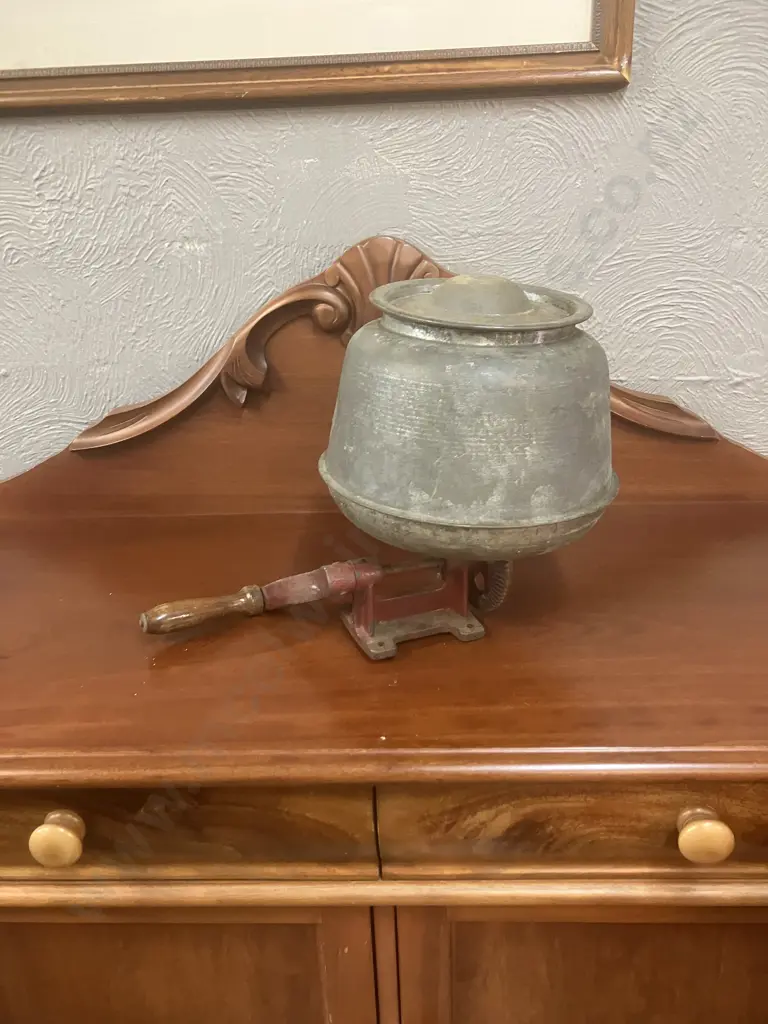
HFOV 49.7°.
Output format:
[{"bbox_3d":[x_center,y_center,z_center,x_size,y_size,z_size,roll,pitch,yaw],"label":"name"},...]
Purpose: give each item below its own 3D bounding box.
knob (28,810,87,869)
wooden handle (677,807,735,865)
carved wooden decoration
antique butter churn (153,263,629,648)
[{"bbox_3d":[-0.292,0.297,0.746,0.048,0.048,0.038,-1,24,3],"label":"knob"},{"bbox_3d":[0.277,0.282,0.719,0.048,0.048,0.038,-1,24,3],"label":"wooden handle"},{"bbox_3d":[0.002,-0.208,1.032,0.837,0.258,0.043,-1,24,3],"label":"carved wooden decoration"},{"bbox_3d":[-0.007,-0.034,0.773,0.464,0.348,0.287,-9,25,-15],"label":"antique butter churn"}]

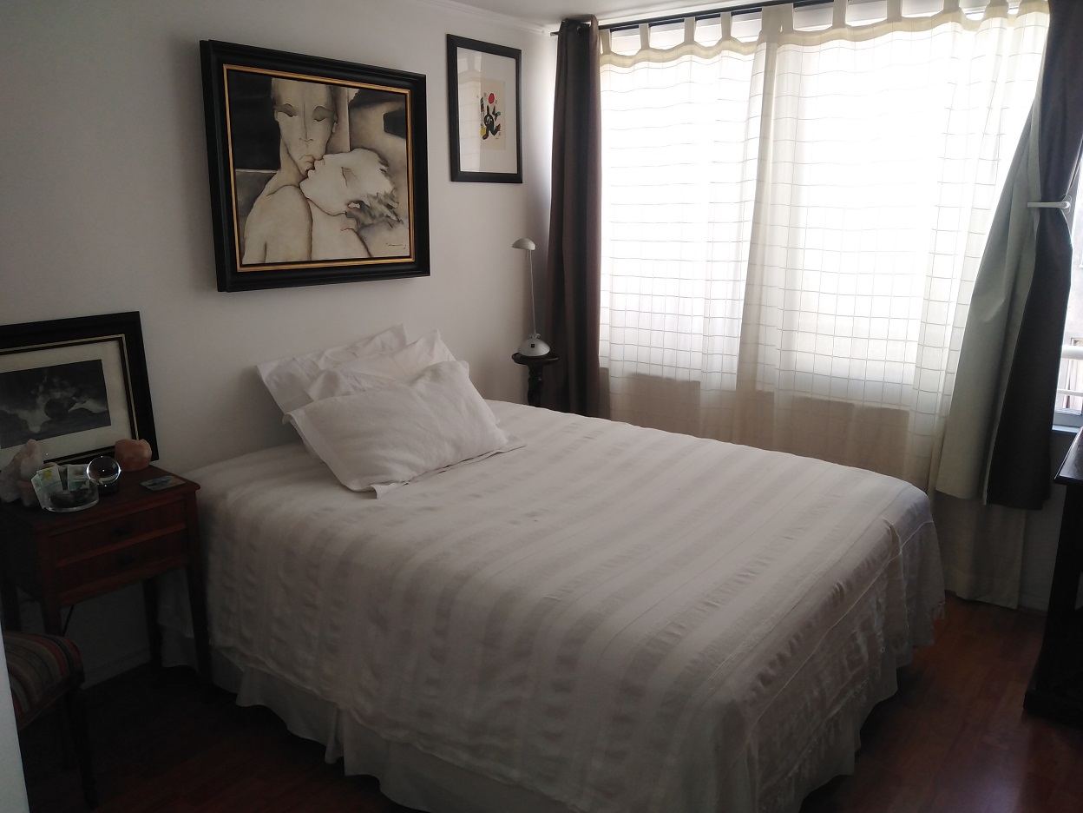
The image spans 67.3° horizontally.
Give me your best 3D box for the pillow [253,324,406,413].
[{"bbox_3d":[-0.642,-0.047,2.988,0.680,0.450,0.150,-17,-20,-49],"label":"pillow"}]

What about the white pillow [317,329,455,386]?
[{"bbox_3d":[-0.545,-0.025,2.872,0.680,0.430,0.150,-15,-18,-46],"label":"white pillow"}]

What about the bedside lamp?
[{"bbox_3d":[-0.043,-0.506,3.733,0.180,0.531,0.150,-7,16,-28],"label":"bedside lamp"}]

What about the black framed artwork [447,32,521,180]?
[{"bbox_3d":[-0.236,-1.255,3.499,0.025,0.567,0.458,13,19,37],"label":"black framed artwork"}]

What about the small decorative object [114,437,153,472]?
[{"bbox_3d":[-1.246,0.141,2.487,0.104,0.086,0.113,13,19,37],"label":"small decorative object"}]

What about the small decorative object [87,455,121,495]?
[{"bbox_3d":[-1.219,0.190,2.268,0.095,0.106,0.095,13,19,37],"label":"small decorative object"}]

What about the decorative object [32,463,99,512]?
[{"bbox_3d":[-1.288,0.207,2.193,0.140,0.109,0.168,13,19,37],"label":"decorative object"}]

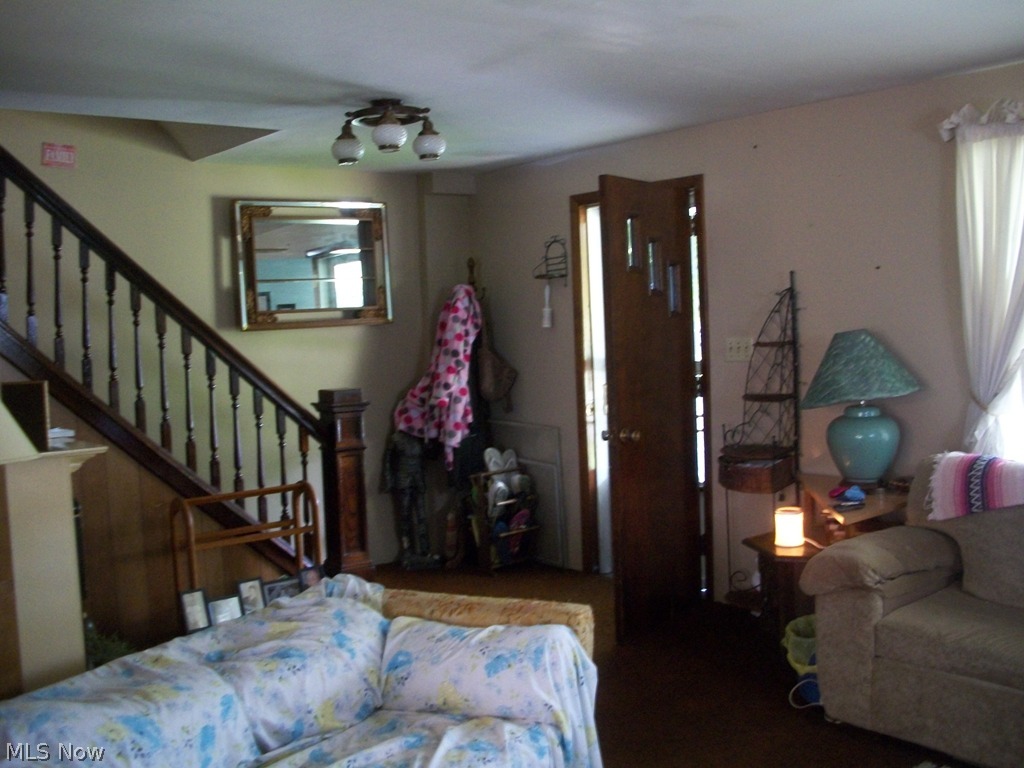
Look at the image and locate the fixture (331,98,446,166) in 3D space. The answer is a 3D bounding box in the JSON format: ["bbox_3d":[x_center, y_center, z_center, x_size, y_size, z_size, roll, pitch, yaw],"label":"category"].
[{"bbox_3d":[-0.494,-1.011,4.162,0.455,0.237,0.430,-2,4,0],"label":"fixture"}]

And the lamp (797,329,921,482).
[{"bbox_3d":[1.433,0.099,4.250,0.490,0.655,0.490,-6,6,-42],"label":"lamp"}]

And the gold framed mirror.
[{"bbox_3d":[-1.102,-0.677,5.876,0.910,0.705,0.050,-5,5,-34],"label":"gold framed mirror"}]

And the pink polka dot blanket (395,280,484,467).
[{"bbox_3d":[-0.424,-0.043,5.900,0.480,1.030,0.320,-3,4,-4],"label":"pink polka dot blanket"}]

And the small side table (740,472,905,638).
[{"bbox_3d":[1.289,0.788,4.292,0.680,0.690,0.710,-6,6,-42],"label":"small side table"}]

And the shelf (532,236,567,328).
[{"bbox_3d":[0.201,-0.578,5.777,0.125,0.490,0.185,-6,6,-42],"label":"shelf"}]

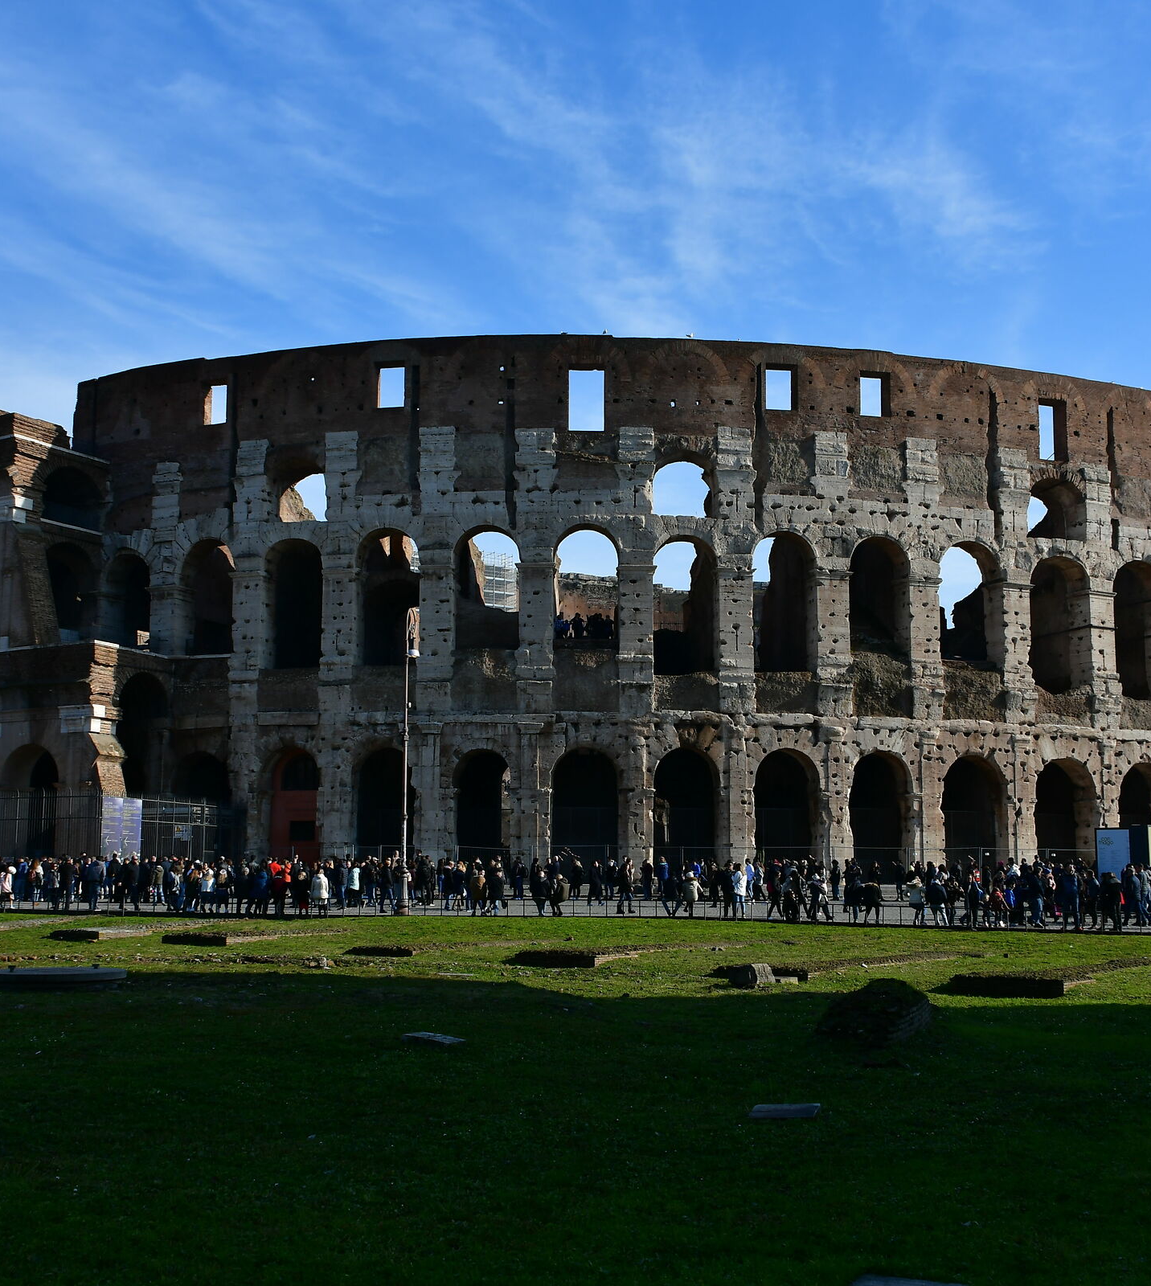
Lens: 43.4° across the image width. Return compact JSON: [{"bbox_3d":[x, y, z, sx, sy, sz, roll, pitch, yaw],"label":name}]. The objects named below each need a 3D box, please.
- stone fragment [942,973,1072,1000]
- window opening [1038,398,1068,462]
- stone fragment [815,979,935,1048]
[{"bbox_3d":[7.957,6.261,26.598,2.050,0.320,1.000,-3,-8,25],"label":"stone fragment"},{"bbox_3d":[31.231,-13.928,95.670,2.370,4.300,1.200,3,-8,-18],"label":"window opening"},{"bbox_3d":[4.343,5.330,21.125,1.150,0.750,2.200,-4,-8,30],"label":"stone fragment"}]

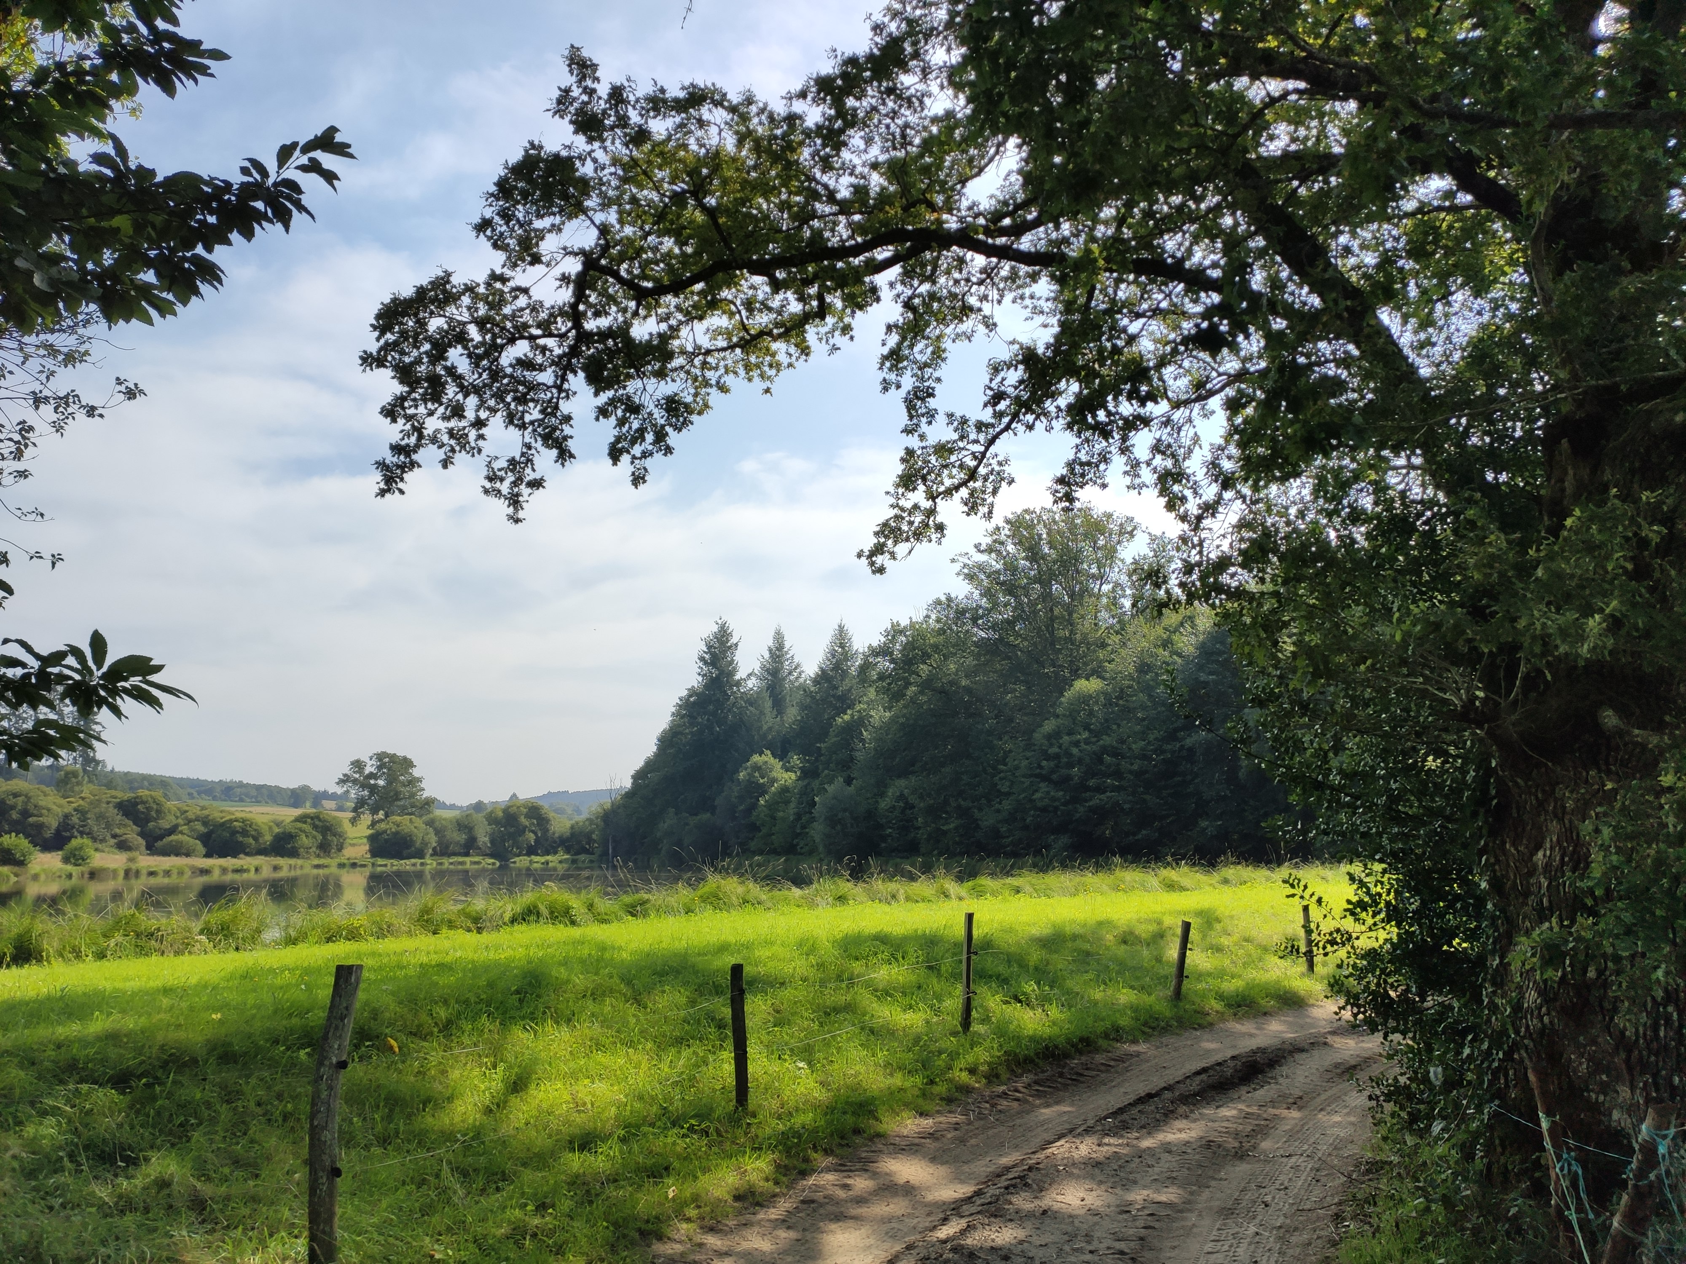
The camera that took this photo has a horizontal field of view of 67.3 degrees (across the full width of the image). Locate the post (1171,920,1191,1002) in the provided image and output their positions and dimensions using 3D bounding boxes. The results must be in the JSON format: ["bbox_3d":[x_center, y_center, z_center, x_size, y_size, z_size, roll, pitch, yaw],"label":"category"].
[{"bbox_3d":[4.303,4.175,16.079,0.110,0.998,0.110,7,-10,17],"label":"post"}]

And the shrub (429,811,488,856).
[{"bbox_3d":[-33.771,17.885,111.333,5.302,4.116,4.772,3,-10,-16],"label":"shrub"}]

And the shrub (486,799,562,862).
[{"bbox_3d":[-26.989,16.832,107.406,6.259,5.022,5.633,2,-10,-14],"label":"shrub"}]

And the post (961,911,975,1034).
[{"bbox_3d":[1.175,3.202,11.889,0.080,1.099,0.080,2,-9,6],"label":"post"}]

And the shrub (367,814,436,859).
[{"bbox_3d":[-36.991,17.299,106.300,5.413,3.711,4.872,3,-10,-19],"label":"shrub"}]

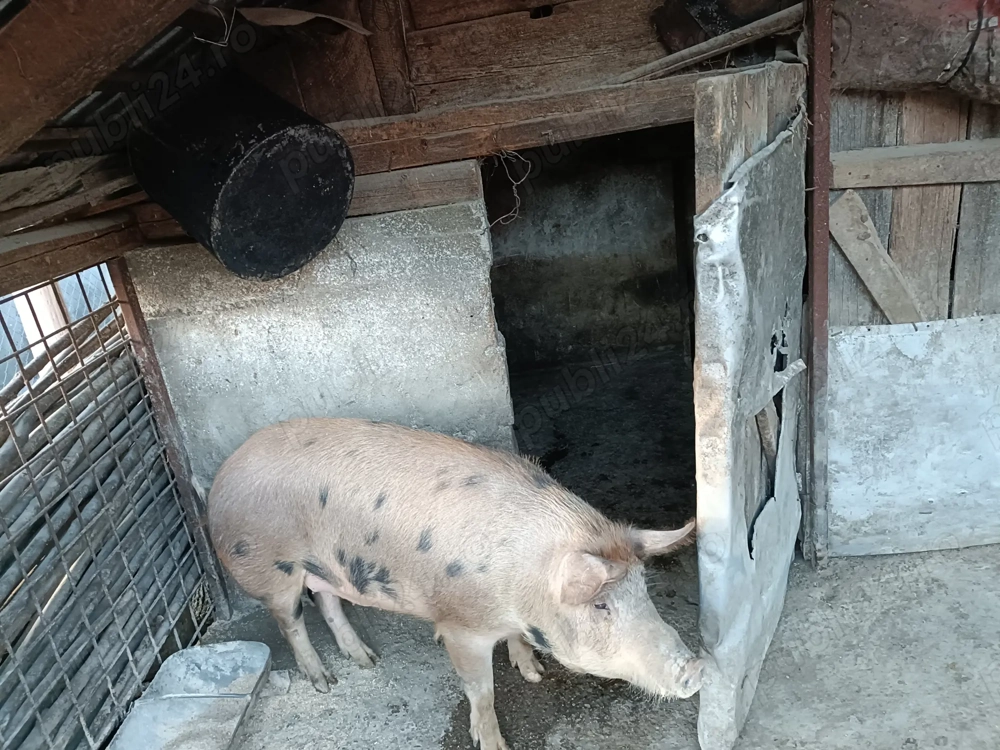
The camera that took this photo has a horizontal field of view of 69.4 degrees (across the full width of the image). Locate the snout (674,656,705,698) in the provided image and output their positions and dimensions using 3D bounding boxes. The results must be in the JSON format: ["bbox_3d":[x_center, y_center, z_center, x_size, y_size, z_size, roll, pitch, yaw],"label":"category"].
[{"bbox_3d":[0.374,0.597,1.425,0.077,0.070,0.040,-24,38,-37],"label":"snout"}]

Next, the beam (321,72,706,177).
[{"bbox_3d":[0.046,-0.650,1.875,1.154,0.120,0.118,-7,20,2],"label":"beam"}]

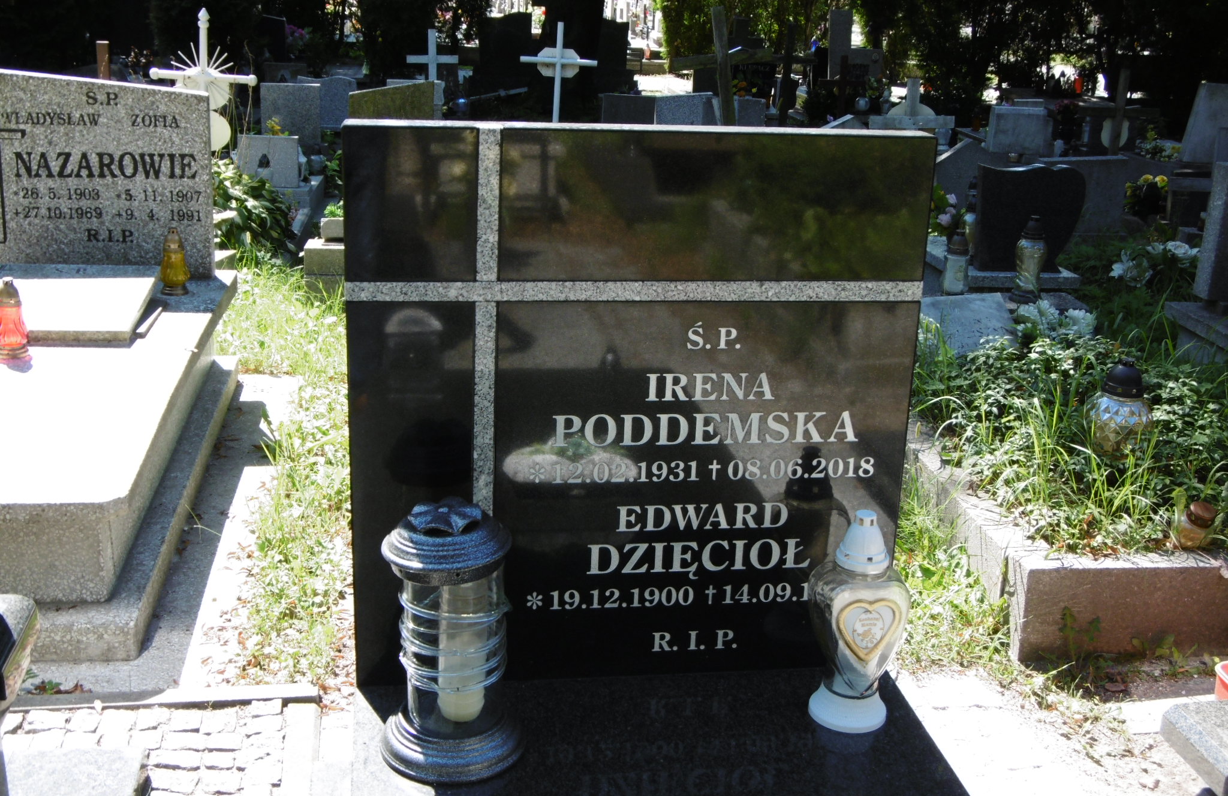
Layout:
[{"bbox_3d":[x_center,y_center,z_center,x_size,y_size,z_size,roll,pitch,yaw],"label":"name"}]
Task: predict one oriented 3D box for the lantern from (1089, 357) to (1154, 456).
[{"bbox_3d":[1.201,0.020,3.572,0.146,0.220,0.146,2,16,0],"label":"lantern"}]

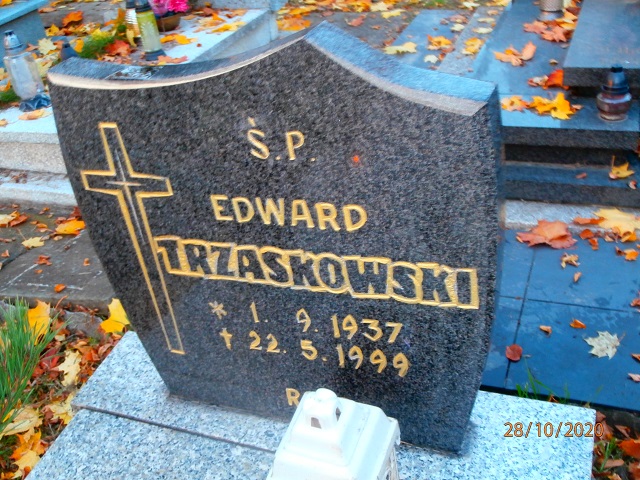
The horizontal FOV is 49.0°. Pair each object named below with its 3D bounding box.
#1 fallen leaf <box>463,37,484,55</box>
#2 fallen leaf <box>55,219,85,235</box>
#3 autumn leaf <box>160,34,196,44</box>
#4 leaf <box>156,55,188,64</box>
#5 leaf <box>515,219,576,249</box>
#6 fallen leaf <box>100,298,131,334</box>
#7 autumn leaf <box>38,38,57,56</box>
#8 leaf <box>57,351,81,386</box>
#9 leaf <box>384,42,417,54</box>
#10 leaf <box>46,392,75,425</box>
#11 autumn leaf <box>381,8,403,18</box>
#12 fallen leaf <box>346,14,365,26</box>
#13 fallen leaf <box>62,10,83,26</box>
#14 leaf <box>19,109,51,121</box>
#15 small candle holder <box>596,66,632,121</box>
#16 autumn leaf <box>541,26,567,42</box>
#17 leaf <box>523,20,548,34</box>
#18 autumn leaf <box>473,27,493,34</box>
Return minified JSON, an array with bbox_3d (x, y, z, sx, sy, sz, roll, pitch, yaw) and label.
[{"bbox_3d":[0.732,-0.930,3.351,0.103,0.042,0.138,-1,34,13],"label":"fallen leaf"},{"bbox_3d":[-0.869,-0.047,2.436,0.104,0.020,0.086,-20,34,-18],"label":"fallen leaf"},{"bbox_3d":[-0.711,-0.997,3.489,0.196,0.020,0.093,7,37,24],"label":"autumn leaf"},{"bbox_3d":[-0.682,-0.832,3.235,0.170,0.020,0.078,6,37,23],"label":"leaf"},{"bbox_3d":[0.662,-0.018,2.054,0.168,0.040,0.093,2,35,18],"label":"leaf"},{"bbox_3d":[-0.561,0.210,1.931,0.085,0.040,0.118,-19,33,-17],"label":"fallen leaf"},{"bbox_3d":[-1.419,-1.002,3.658,0.094,0.050,0.120,-18,33,-16],"label":"autumn leaf"},{"bbox_3d":[-0.648,0.331,1.810,0.062,0.025,0.120,-23,34,-22],"label":"leaf"},{"bbox_3d":[0.405,-0.969,3.550,0.162,0.030,0.083,-5,34,8],"label":"leaf"},{"bbox_3d":[-0.620,0.404,1.686,0.072,0.025,0.092,-24,35,-23],"label":"leaf"},{"bbox_3d":[0.412,-1.312,4.065,0.127,0.025,0.106,-5,34,7],"label":"autumn leaf"},{"bbox_3d":[0.203,-1.266,4.046,0.104,0.030,0.134,-7,34,5],"label":"fallen leaf"},{"bbox_3d":[-1.433,-1.283,4.068,0.116,0.050,0.120,-17,33,-14],"label":"fallen leaf"},{"bbox_3d":[-1.144,-0.503,2.814,0.128,0.020,0.098,-20,33,-18],"label":"leaf"},{"bbox_3d":[0.852,-0.426,2.018,0.100,0.155,0.100,6,34,22],"label":"small candle holder"},{"bbox_3d":[0.895,-0.788,2.694,0.100,0.035,0.095,3,33,18],"label":"autumn leaf"},{"bbox_3d":[0.865,-0.853,2.820,0.104,0.030,0.097,2,33,16],"label":"leaf"},{"bbox_3d":[0.819,-1.057,3.542,0.098,0.016,0.077,-1,34,13],"label":"autumn leaf"}]

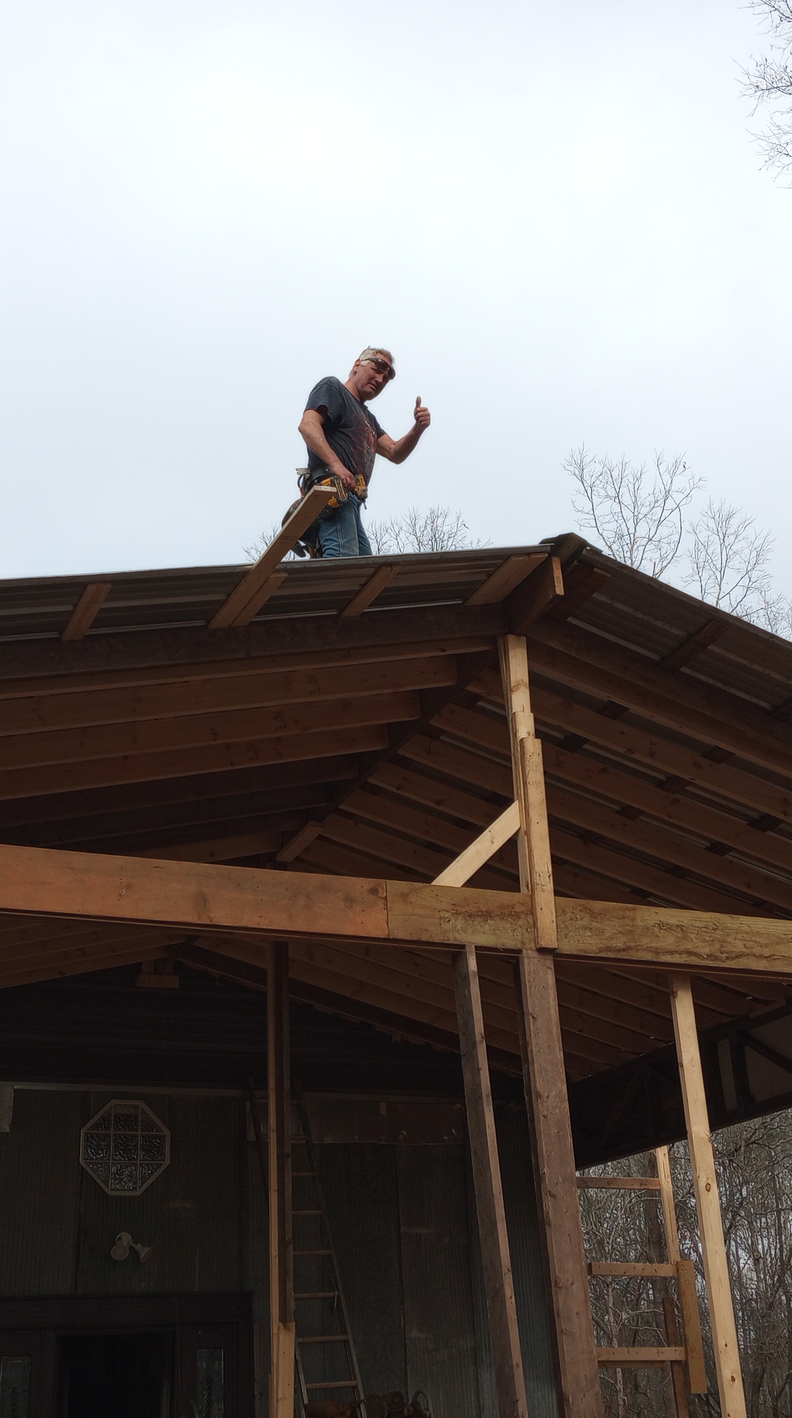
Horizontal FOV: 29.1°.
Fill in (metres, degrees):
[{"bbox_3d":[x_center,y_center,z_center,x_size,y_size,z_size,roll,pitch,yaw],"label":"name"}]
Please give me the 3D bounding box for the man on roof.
[{"bbox_3d":[-0.196,-1.084,7.466,0.470,1.712,0.600,-17,-28,28],"label":"man on roof"}]

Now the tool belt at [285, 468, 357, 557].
[{"bbox_3d":[-0.338,-0.967,7.423,0.370,0.380,0.500,-17,-28,28],"label":"tool belt"}]

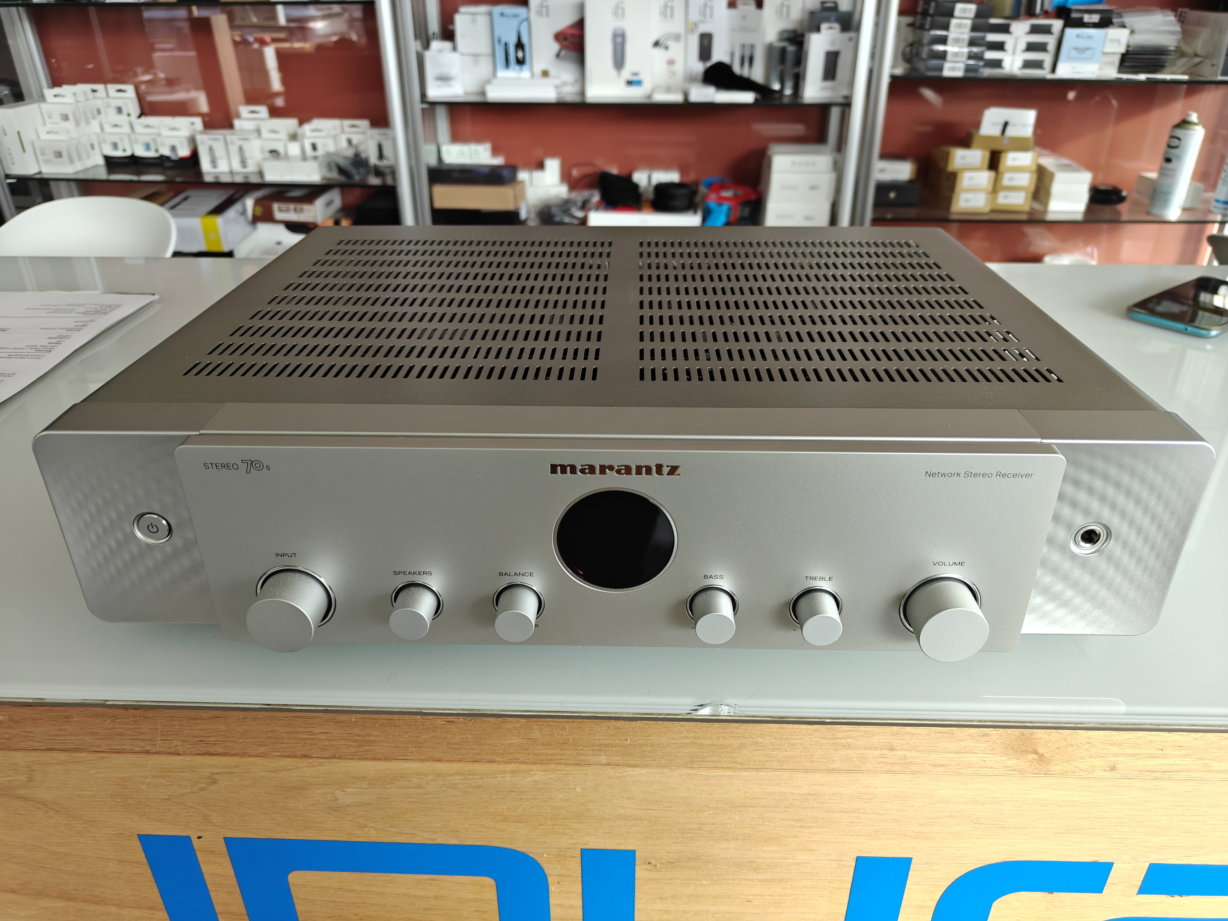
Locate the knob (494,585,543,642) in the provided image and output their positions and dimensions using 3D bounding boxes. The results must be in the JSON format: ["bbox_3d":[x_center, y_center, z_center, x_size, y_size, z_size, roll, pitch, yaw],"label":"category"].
[{"bbox_3d":[-0.038,0.061,0.334,0.017,0.017,0.016,0,28,1],"label":"knob"}]

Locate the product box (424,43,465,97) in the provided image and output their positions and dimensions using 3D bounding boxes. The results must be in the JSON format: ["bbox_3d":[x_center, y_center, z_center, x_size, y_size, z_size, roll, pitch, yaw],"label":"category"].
[{"bbox_3d":[-0.379,-0.887,1.932,0.078,0.108,0.050,1,28,1],"label":"product box"}]

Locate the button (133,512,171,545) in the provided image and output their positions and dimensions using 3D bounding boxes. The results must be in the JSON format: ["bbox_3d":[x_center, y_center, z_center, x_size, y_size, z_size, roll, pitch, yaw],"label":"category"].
[{"bbox_3d":[-0.185,0.028,0.342,0.015,0.015,0.005,1,28,1],"label":"button"}]

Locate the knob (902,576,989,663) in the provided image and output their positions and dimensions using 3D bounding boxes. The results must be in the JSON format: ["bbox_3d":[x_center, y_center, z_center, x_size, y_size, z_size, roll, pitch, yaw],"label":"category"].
[{"bbox_3d":[0.129,0.062,0.330,0.028,0.028,0.019,1,28,1],"label":"knob"}]

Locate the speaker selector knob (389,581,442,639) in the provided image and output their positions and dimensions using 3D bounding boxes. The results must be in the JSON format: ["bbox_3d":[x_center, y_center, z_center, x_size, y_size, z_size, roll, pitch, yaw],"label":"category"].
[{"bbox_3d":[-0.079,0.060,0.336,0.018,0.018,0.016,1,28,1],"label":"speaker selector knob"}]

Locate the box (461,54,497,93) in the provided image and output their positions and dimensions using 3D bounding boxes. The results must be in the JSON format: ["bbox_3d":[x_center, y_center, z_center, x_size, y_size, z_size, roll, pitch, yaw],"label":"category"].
[{"bbox_3d":[-0.330,-0.947,2.080,0.094,0.086,0.090,0,28,1],"label":"box"}]

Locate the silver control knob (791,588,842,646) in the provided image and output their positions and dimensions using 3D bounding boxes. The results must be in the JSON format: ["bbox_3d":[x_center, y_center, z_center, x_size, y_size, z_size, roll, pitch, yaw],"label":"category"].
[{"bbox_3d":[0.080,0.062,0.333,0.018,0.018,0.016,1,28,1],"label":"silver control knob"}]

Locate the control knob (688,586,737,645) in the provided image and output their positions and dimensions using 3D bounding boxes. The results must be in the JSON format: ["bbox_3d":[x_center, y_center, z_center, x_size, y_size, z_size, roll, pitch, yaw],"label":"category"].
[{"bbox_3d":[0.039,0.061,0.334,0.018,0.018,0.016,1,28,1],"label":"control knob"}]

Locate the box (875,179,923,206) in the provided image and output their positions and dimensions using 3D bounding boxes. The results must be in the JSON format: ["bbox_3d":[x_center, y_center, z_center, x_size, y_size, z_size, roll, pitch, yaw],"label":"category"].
[{"bbox_3d":[0.696,-0.682,2.156,0.121,0.054,0.100,0,28,1],"label":"box"}]

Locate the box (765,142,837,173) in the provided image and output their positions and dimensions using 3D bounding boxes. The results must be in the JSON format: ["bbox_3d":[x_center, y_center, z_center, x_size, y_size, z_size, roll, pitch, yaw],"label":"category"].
[{"bbox_3d":[0.443,-0.732,2.065,0.143,0.041,0.160,0,28,1],"label":"box"}]

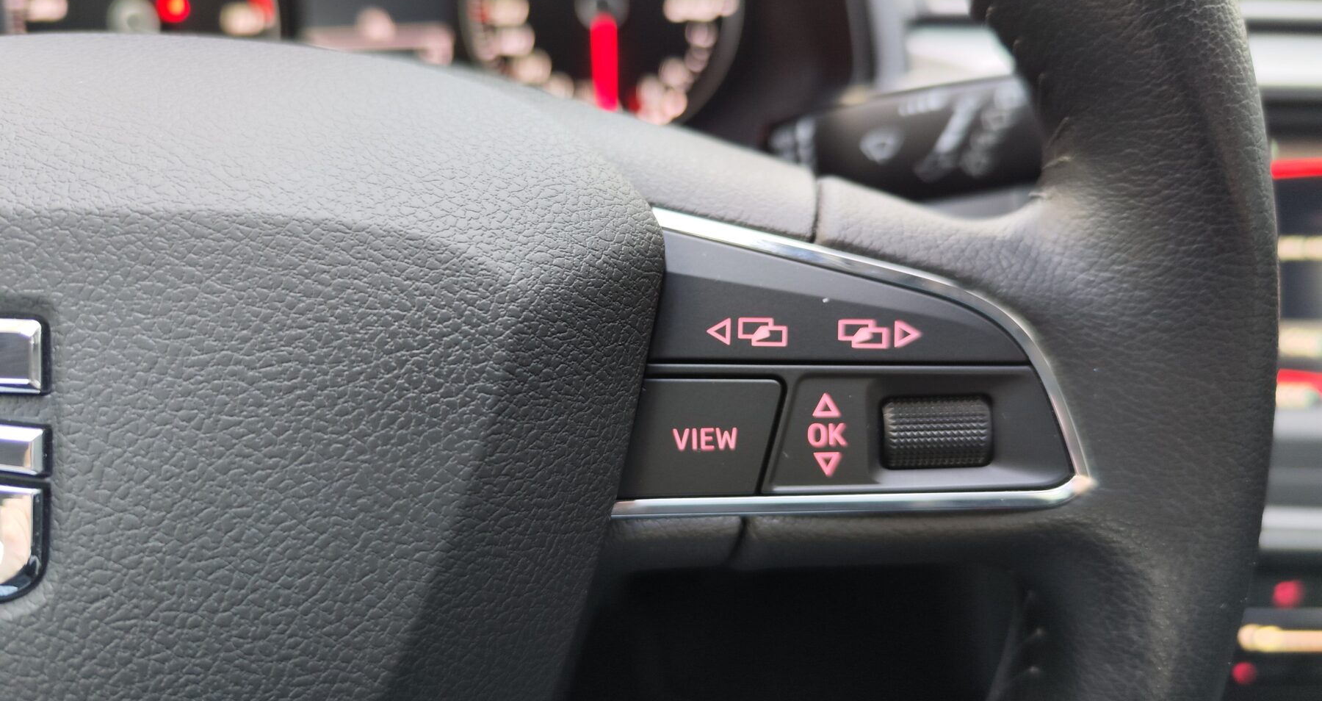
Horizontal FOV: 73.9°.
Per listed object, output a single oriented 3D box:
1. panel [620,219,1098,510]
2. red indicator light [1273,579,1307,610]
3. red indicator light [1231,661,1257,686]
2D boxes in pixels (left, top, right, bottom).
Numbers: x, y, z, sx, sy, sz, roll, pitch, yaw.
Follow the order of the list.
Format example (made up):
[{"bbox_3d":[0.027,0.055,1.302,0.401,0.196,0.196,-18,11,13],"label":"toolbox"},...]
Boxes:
[{"bbox_3d":[0.029,0.002,0.135,0.073,0.046,0.016,0,2,-3],"label":"panel"},{"bbox_3d":[0.236,0.092,0.330,0.010,0.010,0.005,0,-3,0],"label":"red indicator light"},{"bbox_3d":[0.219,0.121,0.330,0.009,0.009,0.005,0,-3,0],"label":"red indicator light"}]

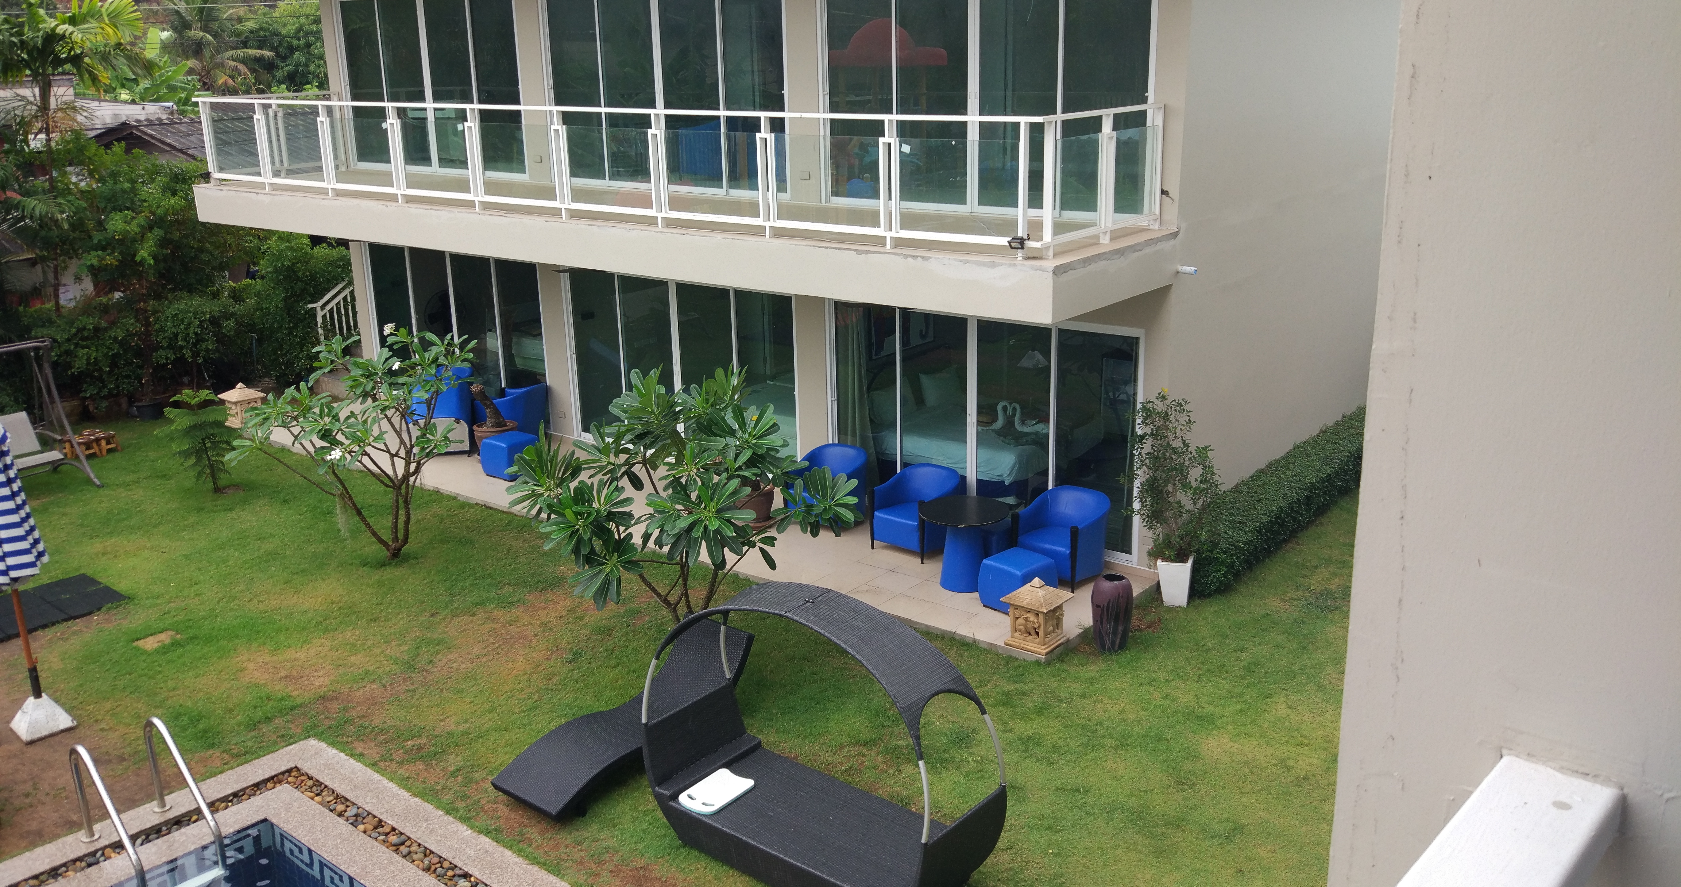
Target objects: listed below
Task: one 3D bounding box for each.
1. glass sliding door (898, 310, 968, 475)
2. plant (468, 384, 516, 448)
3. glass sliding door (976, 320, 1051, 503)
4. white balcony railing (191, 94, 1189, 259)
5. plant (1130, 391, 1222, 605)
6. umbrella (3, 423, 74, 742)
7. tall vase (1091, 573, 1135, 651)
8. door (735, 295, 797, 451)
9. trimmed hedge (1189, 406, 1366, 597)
[{"bbox_3d":[0.908,-0.273,13.564,0.883,2.125,0.064,11,19,35],"label":"glass sliding door"},{"bbox_3d":[-4.157,-0.252,16.293,0.552,0.902,0.534,11,19,35],"label":"plant"},{"bbox_3d":[1.638,-0.130,13.038,0.892,2.125,0.064,11,19,35],"label":"glass sliding door"},{"bbox_3d":[-2.551,-3.005,14.025,11.700,1.040,1.940,11,21,36],"label":"white balcony railing"},{"bbox_3d":[2.954,0.496,11.795,0.700,1.910,0.680,11,21,36],"label":"plant"},{"bbox_3d":[-5.916,0.826,9.723,0.515,2.622,0.515,11,19,35],"label":"umbrella"},{"bbox_3d":[2.213,1.377,11.031,0.345,0.623,0.345,-1,16,0],"label":"tall vase"},{"bbox_3d":[-0.823,-0.610,14.814,0.883,2.125,0.064,11,19,35],"label":"door"},{"bbox_3d":[5.063,0.408,14.713,0.589,0.515,6.440,11,19,35],"label":"trimmed hedge"}]

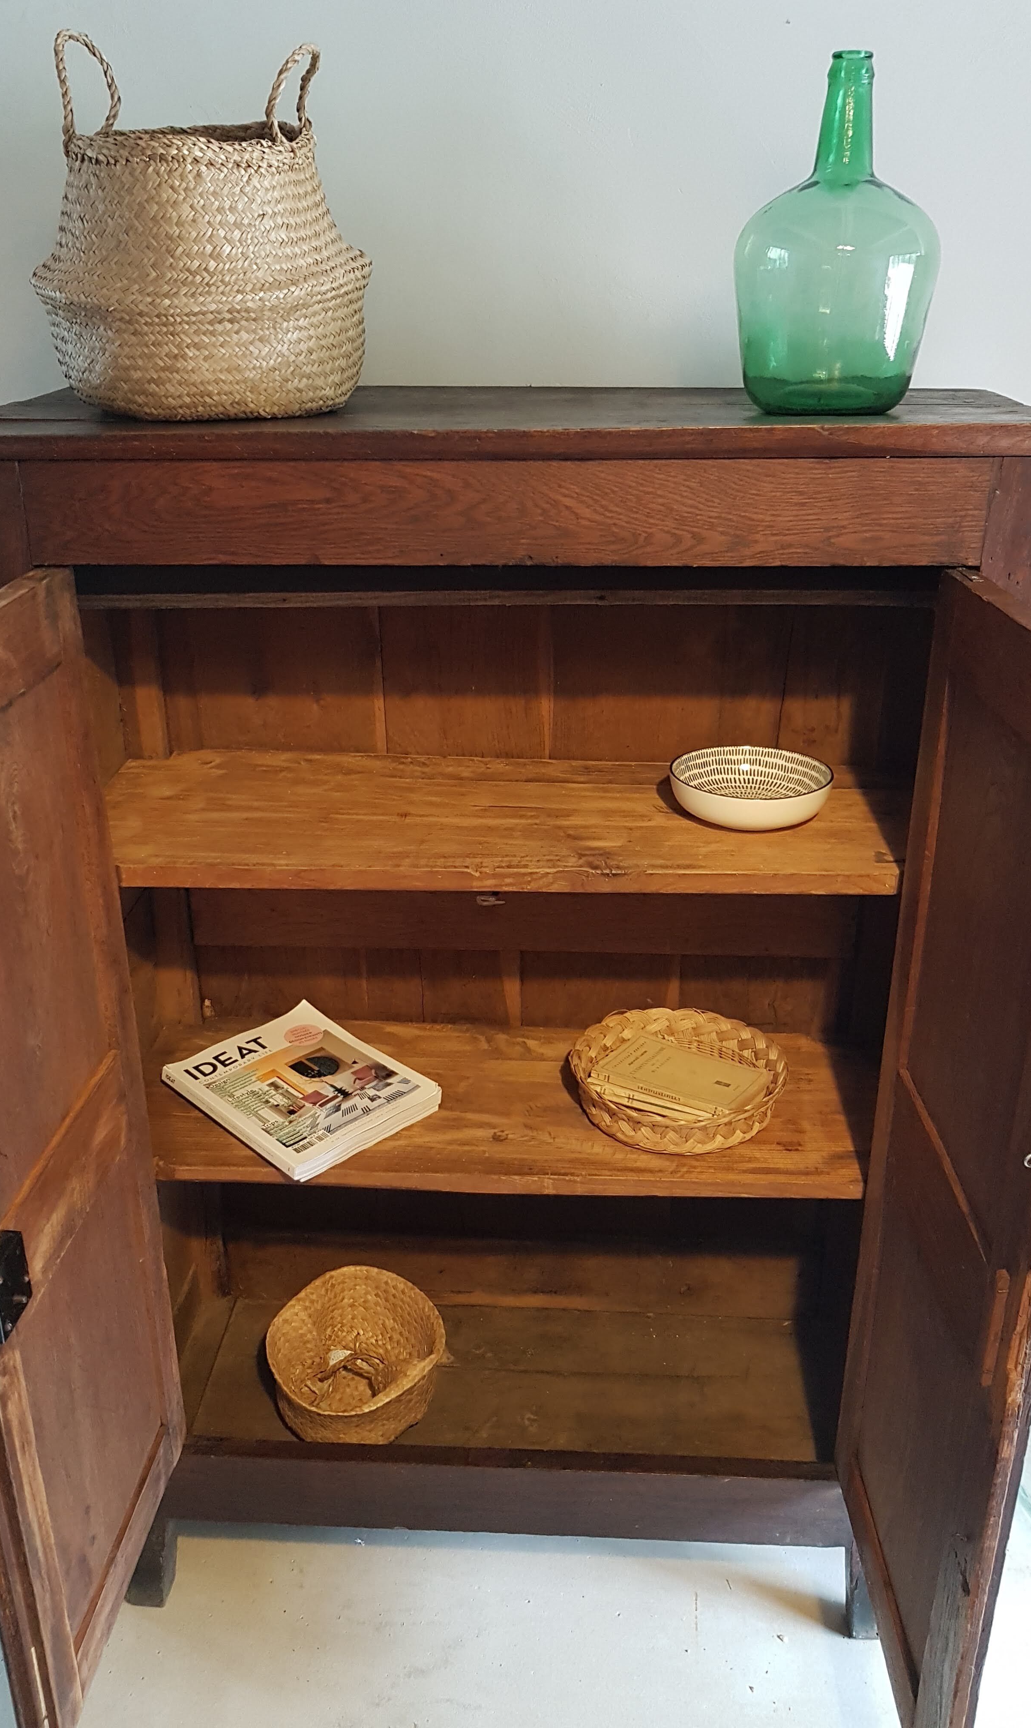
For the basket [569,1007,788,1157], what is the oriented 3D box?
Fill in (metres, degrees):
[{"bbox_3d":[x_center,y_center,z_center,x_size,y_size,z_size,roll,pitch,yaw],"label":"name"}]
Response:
[{"bbox_3d":[0.196,0.262,1.567,0.260,0.054,0.263,1,23,3],"label":"basket"}]

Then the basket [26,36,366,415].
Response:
[{"bbox_3d":[-0.296,-0.587,1.203,0.319,0.319,0.312,1,23,3],"label":"basket"}]

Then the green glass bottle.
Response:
[{"bbox_3d":[0.294,-0.569,1.182,0.184,0.293,0.184,1,23,3],"label":"green glass bottle"}]

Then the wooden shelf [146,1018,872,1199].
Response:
[{"bbox_3d":[-0.004,0.290,1.600,0.890,0.021,0.333,1,23,3],"label":"wooden shelf"}]

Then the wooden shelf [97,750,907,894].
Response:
[{"bbox_3d":[-0.007,-0.050,1.451,0.890,0.024,0.342,1,23,3],"label":"wooden shelf"}]

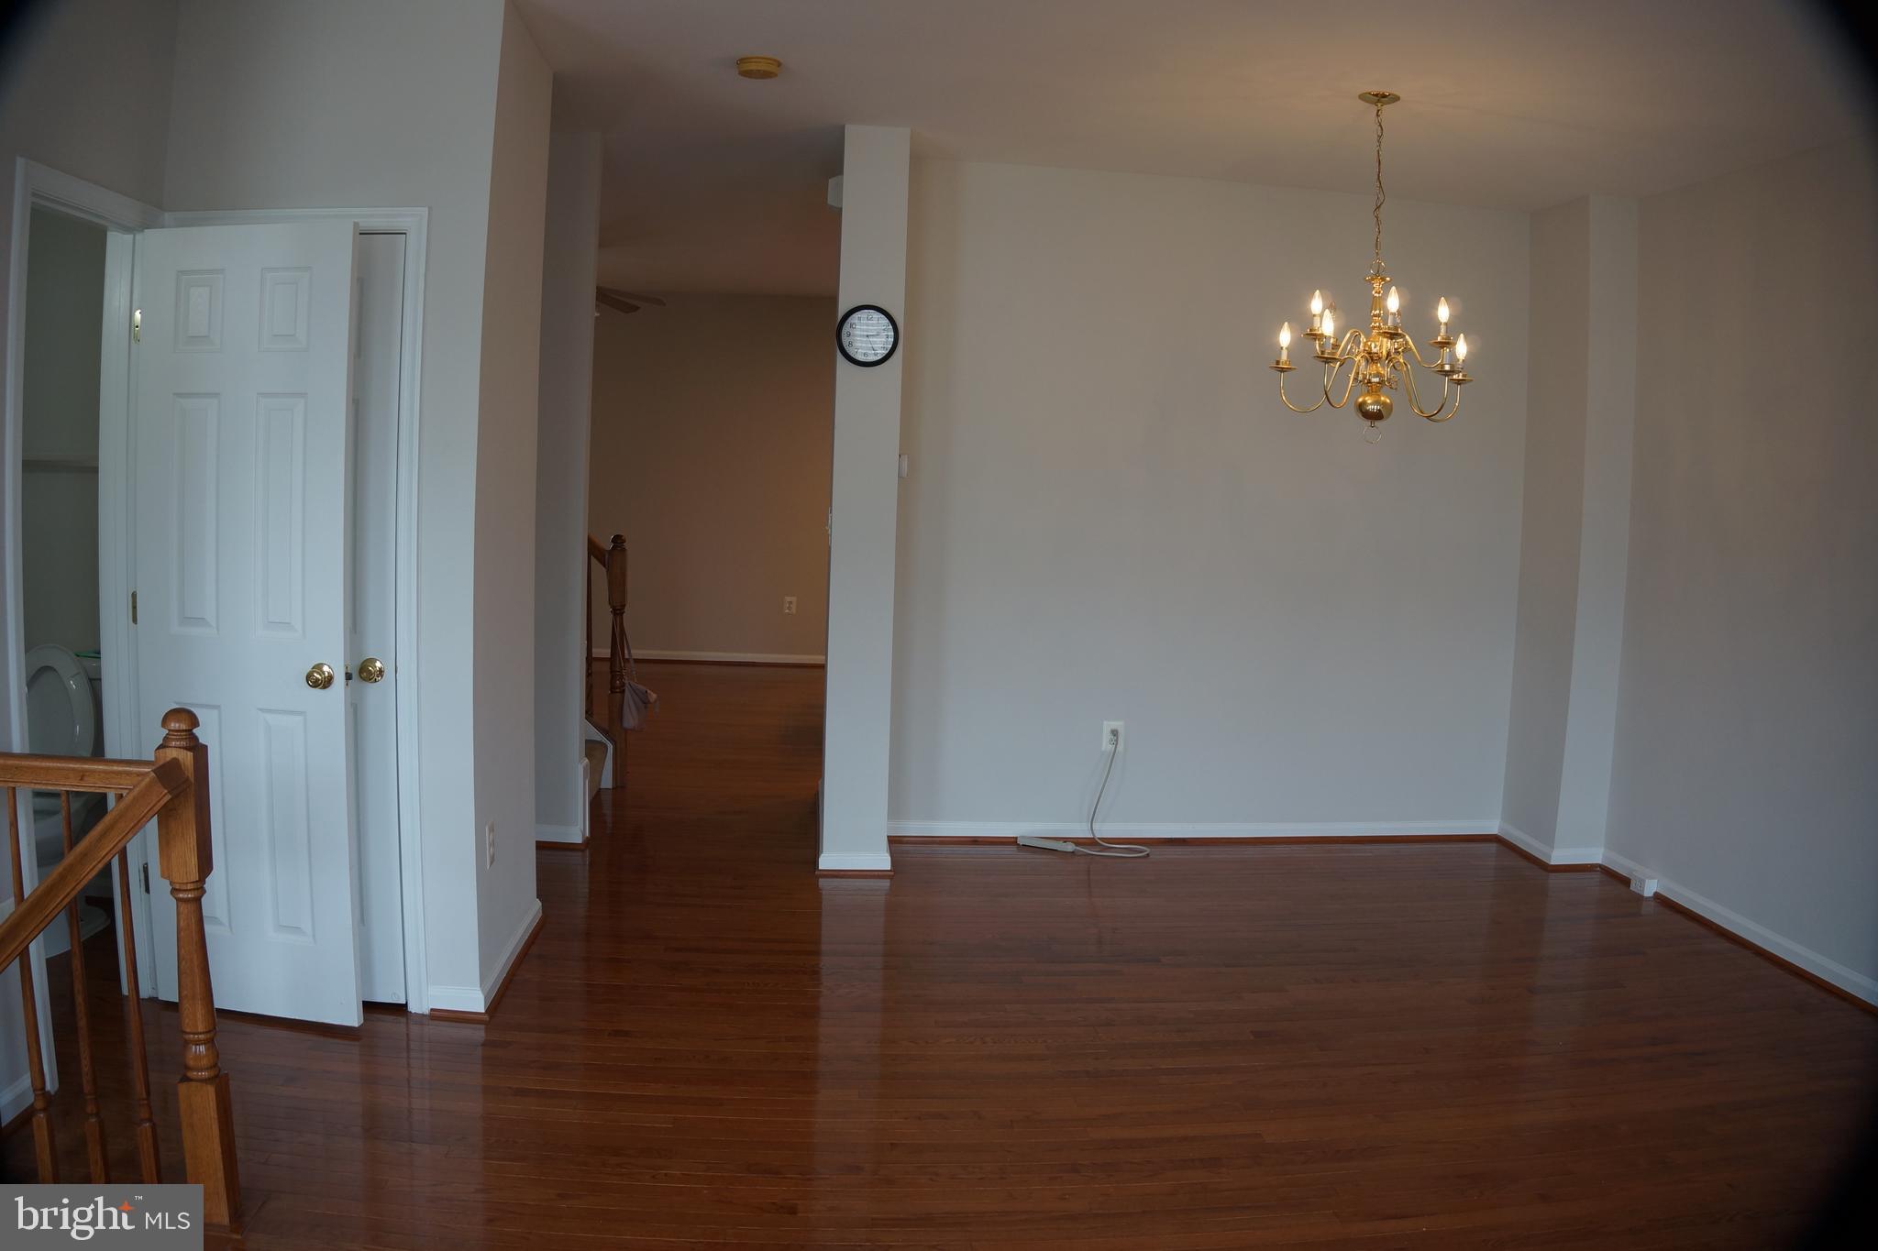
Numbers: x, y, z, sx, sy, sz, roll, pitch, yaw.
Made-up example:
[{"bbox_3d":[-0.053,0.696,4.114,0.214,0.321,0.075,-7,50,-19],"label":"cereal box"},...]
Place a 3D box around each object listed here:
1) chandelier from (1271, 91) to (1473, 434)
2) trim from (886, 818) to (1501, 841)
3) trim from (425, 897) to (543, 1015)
[{"bbox_3d":[1.359,-1.128,4.400,0.630,1.070,0.630,1,5,-7],"label":"chandelier"},{"bbox_3d":[1.112,0.872,5.899,2.655,0.082,0.030,1,5,-7],"label":"trim"},{"bbox_3d":[-1.297,0.945,4.085,0.155,0.083,0.890,1,5,-7],"label":"trim"}]

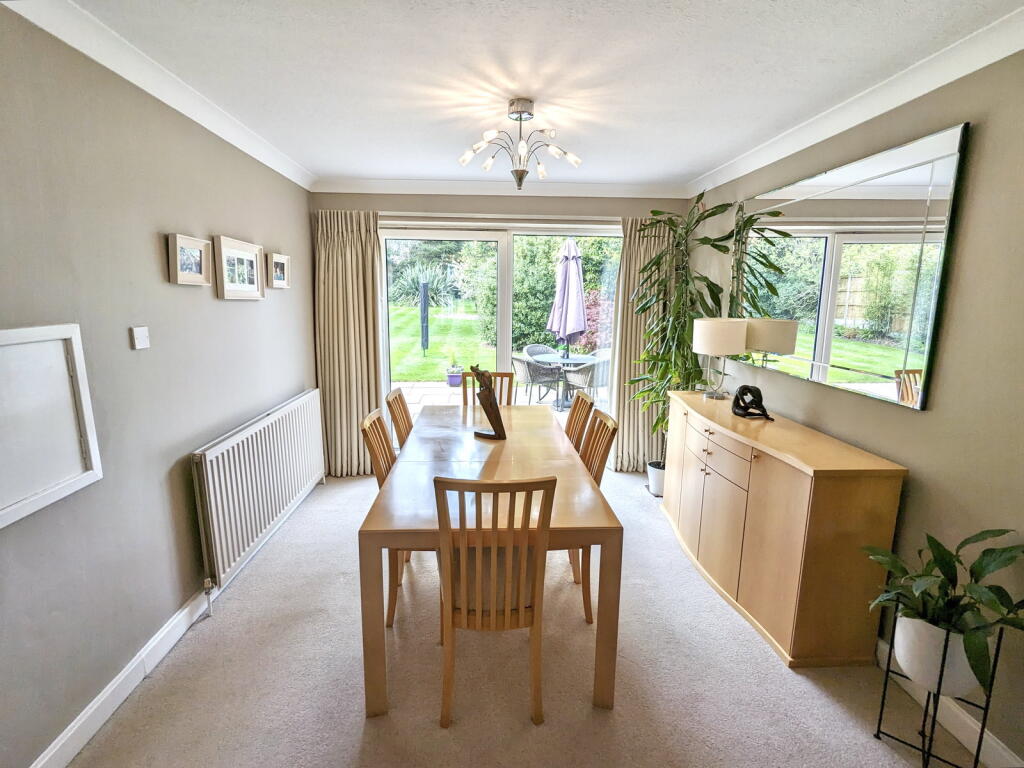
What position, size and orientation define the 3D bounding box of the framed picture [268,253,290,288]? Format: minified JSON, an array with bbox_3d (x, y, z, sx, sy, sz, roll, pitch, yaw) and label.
[{"bbox_3d":[-1.537,-0.745,3.140,0.033,0.217,0.265,0,10,-4],"label":"framed picture"}]

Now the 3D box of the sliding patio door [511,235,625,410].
[{"bbox_3d":[0.490,-0.291,4.296,1.079,2.095,0.070,0,10,-4],"label":"sliding patio door"}]

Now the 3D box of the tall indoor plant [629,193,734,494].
[{"bbox_3d":[1.177,-0.241,3.573,0.620,2.260,0.660,0,10,-4],"label":"tall indoor plant"}]

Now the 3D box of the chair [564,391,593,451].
[{"bbox_3d":[0.180,0.545,2.804,0.520,0.970,0.440,0,10,-4],"label":"chair"}]

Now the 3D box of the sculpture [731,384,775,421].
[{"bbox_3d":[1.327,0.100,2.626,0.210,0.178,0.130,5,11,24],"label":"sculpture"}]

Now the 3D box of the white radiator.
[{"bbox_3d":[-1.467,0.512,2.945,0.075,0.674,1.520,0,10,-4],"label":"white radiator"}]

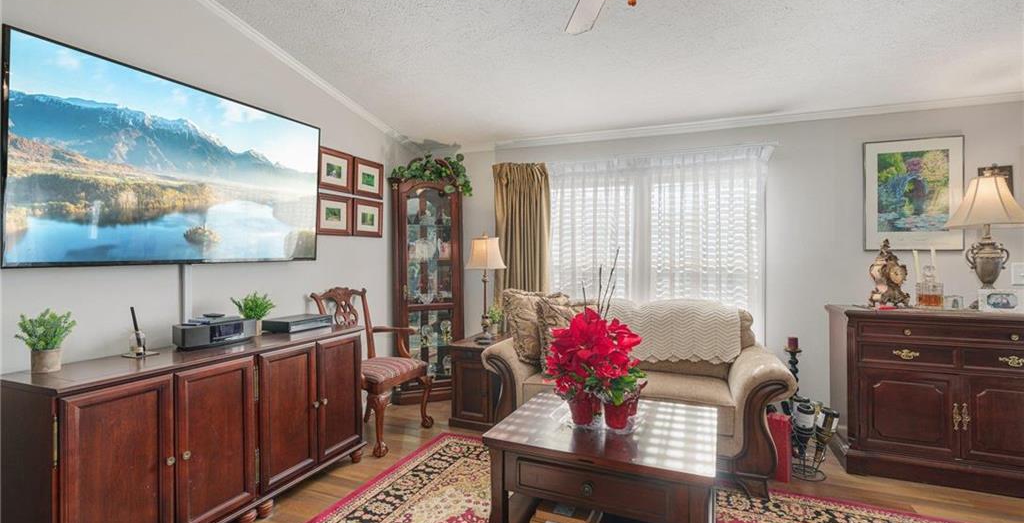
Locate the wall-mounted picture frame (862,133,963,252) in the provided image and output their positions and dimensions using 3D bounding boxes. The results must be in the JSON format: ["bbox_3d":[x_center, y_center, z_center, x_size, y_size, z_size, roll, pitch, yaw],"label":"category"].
[{"bbox_3d":[2.440,-0.402,2.776,0.476,0.676,0.025,0,1,24],"label":"wall-mounted picture frame"}]

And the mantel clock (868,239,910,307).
[{"bbox_3d":[2.194,0.079,2.641,0.175,0.385,0.120,0,1,-7],"label":"mantel clock"}]

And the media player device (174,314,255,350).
[{"bbox_3d":[-1.449,0.342,2.223,0.160,0.103,0.340,0,1,24],"label":"media player device"}]

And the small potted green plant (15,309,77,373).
[{"bbox_3d":[-1.754,0.297,1.722,0.160,0.240,0.170,0,1,22],"label":"small potted green plant"}]

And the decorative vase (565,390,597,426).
[{"bbox_3d":[0.296,0.600,1.879,0.110,0.133,0.110,0,1,24],"label":"decorative vase"}]

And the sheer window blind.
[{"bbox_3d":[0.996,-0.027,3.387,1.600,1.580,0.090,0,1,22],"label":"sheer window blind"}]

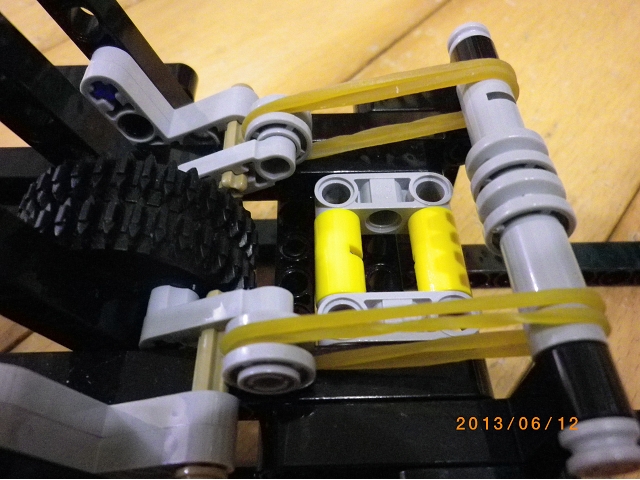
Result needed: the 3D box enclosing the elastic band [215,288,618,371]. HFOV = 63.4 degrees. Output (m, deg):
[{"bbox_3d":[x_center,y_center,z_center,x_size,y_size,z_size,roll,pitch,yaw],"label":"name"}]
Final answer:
[{"bbox_3d":[0.010,0.012,0.061,0.045,0.012,0.004,-7,54,9],"label":"elastic band"}]

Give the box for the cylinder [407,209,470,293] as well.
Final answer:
[{"bbox_3d":[0.019,0.004,0.083,0.008,0.008,0.016,-1,54,-1],"label":"cylinder"}]

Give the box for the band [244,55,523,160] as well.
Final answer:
[{"bbox_3d":[0.009,-0.021,0.086,0.045,0.012,0.004,-8,54,12],"label":"band"}]

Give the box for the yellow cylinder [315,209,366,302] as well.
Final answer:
[{"bbox_3d":[0.003,0.004,0.083,0.008,0.008,0.016,-1,54,-1],"label":"yellow cylinder"}]

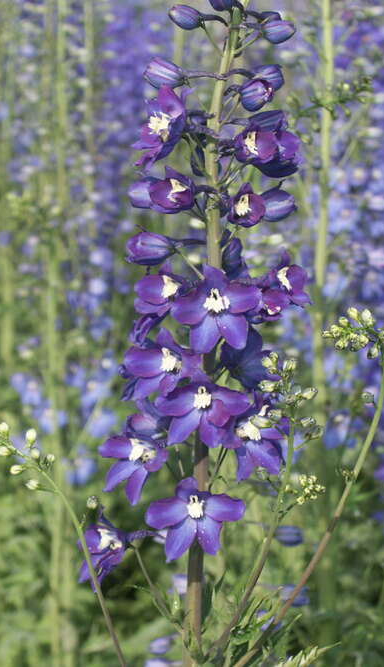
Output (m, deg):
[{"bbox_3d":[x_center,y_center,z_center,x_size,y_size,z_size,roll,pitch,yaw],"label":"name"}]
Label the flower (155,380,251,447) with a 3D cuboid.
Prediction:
[{"bbox_3d":[0.006,0.045,1.040,0.053,0.038,0.027,0,-3,2],"label":"flower"}]

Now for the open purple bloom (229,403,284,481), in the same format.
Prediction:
[{"bbox_3d":[0.036,0.062,1.072,0.040,0.044,0.021,-3,4,-26],"label":"open purple bloom"}]

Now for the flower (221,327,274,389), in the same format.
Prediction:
[{"bbox_3d":[0.034,0.014,1.105,0.038,0.041,0.023,5,5,33],"label":"flower"}]

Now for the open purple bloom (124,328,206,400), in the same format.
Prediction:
[{"bbox_3d":[-0.016,0.017,1.045,0.045,0.039,0.026,4,2,30],"label":"open purple bloom"}]

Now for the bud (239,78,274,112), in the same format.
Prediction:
[{"bbox_3d":[0.037,-0.136,1.070,0.021,0.017,0.017,14,14,34],"label":"bud"}]

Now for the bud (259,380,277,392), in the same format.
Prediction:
[{"bbox_3d":[0.043,0.030,1.062,0.011,0.007,0.007,3,-9,-9],"label":"bud"}]

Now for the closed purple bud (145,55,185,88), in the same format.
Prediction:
[{"bbox_3d":[-0.016,-0.151,1.078,0.023,0.015,0.015,13,4,-12],"label":"closed purple bud"}]

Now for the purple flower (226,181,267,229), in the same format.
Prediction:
[{"bbox_3d":[0.030,-0.071,1.035,0.021,0.025,0.018,-4,3,-27],"label":"purple flower"}]

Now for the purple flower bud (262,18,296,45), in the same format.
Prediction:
[{"bbox_3d":[0.049,-0.168,1.040,0.019,0.014,0.014,-6,5,15],"label":"purple flower bud"}]

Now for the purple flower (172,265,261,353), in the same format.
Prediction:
[{"bbox_3d":[0.014,-0.014,1.035,0.049,0.048,0.024,0,1,-1],"label":"purple flower"}]

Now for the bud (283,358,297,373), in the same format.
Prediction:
[{"bbox_3d":[0.056,0.018,1.062,0.007,0.008,0.007,9,9,0],"label":"bud"}]

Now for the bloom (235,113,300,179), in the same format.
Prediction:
[{"bbox_3d":[0.041,-0.105,1.035,0.033,0.037,0.029,-4,4,-30],"label":"bloom"}]

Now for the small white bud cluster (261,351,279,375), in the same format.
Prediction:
[{"bbox_3d":[0.044,0.017,1.062,0.010,0.013,0.010,0,7,0],"label":"small white bud cluster"}]

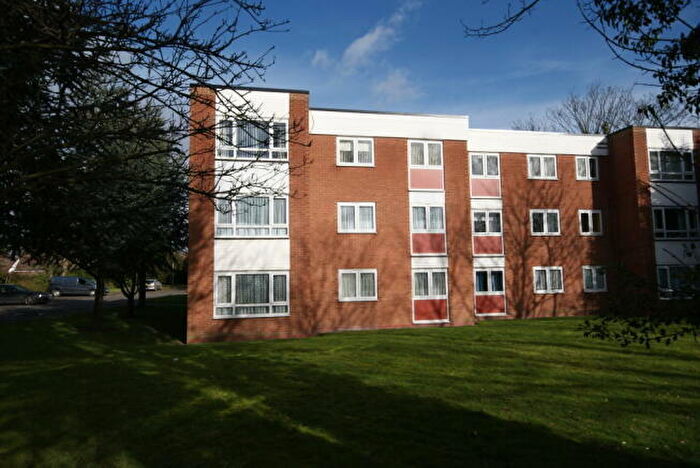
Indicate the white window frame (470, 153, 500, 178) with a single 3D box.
[{"bbox_3d":[6.089,-3.094,19.353,1.452,1.172,0.100,0,-5,-10],"label":"white window frame"}]

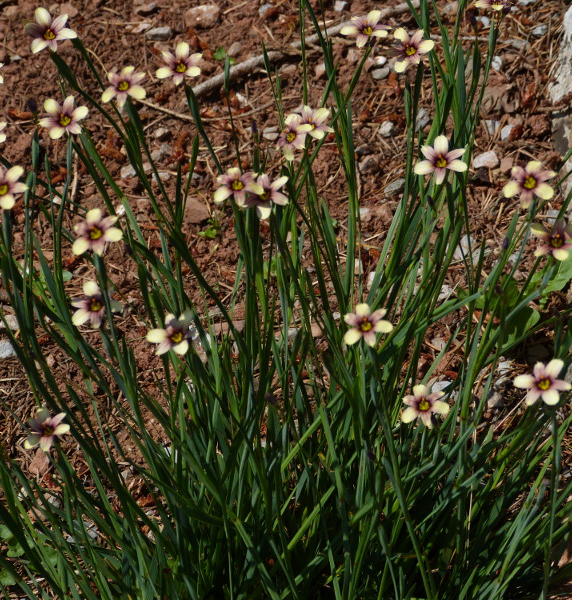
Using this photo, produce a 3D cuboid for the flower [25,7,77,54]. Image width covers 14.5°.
[{"bbox_3d":[-0.118,-0.136,1.130,0.027,0.010,0.026,-10,76,-12],"label":"flower"}]

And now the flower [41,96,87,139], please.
[{"bbox_3d":[-0.112,-0.092,1.130,0.025,0.010,0.024,-3,72,-4],"label":"flower"}]

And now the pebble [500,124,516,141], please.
[{"bbox_3d":[0.147,-0.110,1.470,0.013,0.008,0.010,0,40,0],"label":"pebble"}]

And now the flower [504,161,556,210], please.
[{"bbox_3d":[0.121,-0.057,1.110,0.027,0.010,0.026,6,82,7],"label":"flower"}]

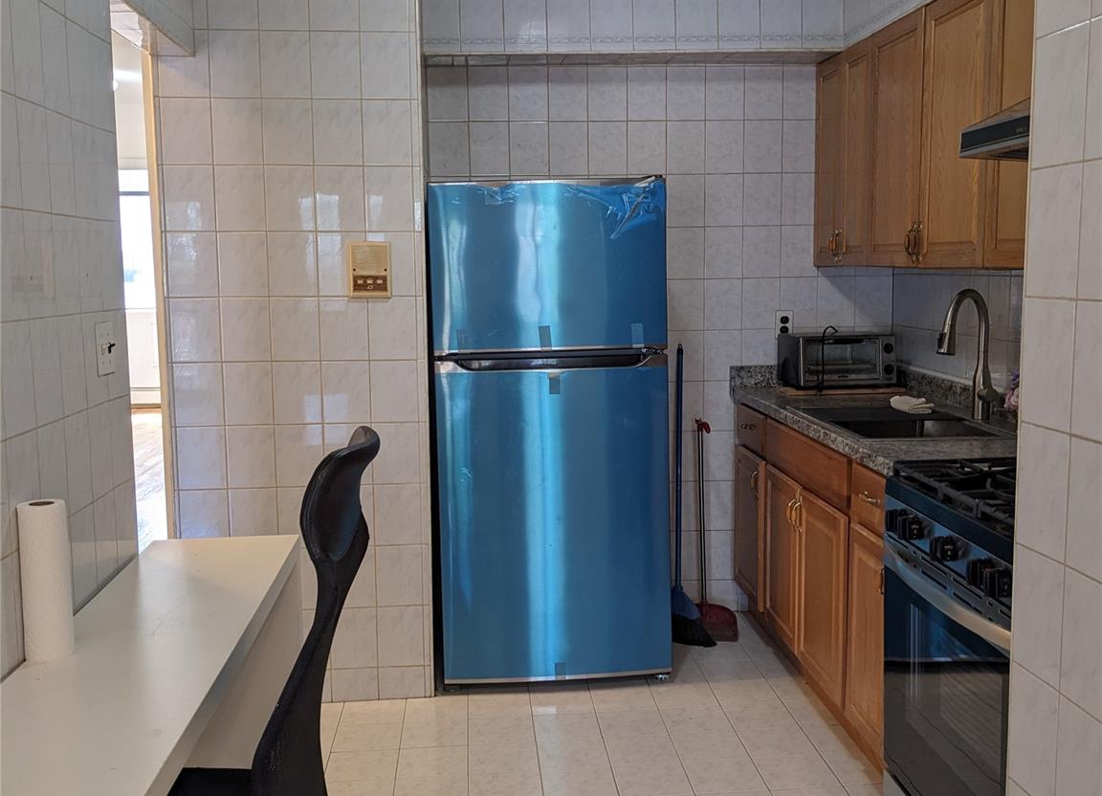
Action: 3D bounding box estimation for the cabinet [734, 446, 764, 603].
[{"bbox_3d":[1.062,0.482,4.361,0.632,0.554,0.480,-1,7,-4],"label":"cabinet"}]

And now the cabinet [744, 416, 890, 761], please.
[{"bbox_3d":[1.127,0.543,3.490,0.635,0.845,1.313,-1,7,-4],"label":"cabinet"}]

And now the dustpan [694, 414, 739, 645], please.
[{"bbox_3d":[0.579,0.491,4.377,0.230,0.809,0.312,-1,7,-4],"label":"dustpan"}]

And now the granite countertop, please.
[{"bbox_3d":[1.081,0.036,3.631,0.635,0.135,1.700,-2,7,-4],"label":"granite countertop"}]

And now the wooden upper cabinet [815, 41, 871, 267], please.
[{"bbox_3d":[1.204,-0.864,4.143,0.328,0.764,0.611,-1,7,-4],"label":"wooden upper cabinet"}]

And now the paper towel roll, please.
[{"bbox_3d":[-0.898,0.323,2.046,0.084,0.276,0.084,-1,7,-4],"label":"paper towel roll"}]

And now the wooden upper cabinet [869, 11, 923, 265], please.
[{"bbox_3d":[1.223,-0.789,3.577,0.315,0.750,0.420,-2,7,-4],"label":"wooden upper cabinet"}]

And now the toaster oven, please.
[{"bbox_3d":[1.093,-0.146,4.383,0.385,0.190,0.240,-2,7,-8],"label":"toaster oven"}]

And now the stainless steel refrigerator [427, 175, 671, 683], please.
[{"bbox_3d":[-0.015,0.102,4.067,0.760,1.677,0.690,-2,7,-4],"label":"stainless steel refrigerator"}]

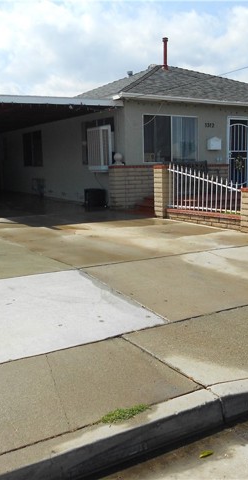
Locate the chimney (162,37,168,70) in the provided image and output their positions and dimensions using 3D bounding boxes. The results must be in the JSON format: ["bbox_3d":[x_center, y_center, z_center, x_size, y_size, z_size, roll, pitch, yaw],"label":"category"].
[{"bbox_3d":[1.333,-5.971,15.456,0.180,1.010,0.180,-6,11,-31],"label":"chimney"}]

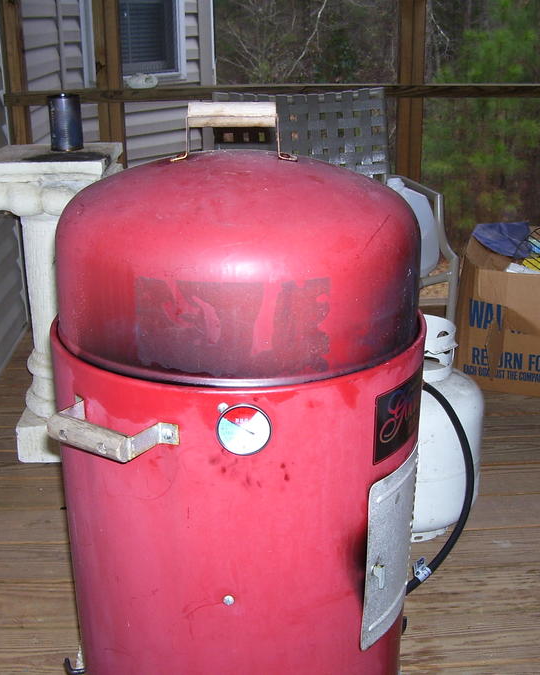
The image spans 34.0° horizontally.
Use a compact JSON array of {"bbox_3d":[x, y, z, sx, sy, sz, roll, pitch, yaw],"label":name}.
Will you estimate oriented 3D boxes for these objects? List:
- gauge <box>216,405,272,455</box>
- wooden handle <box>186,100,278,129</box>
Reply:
[{"bbox_3d":[-0.025,0.090,0.870,0.056,0.056,0.018,-1,20,-1],"label":"gauge"},{"bbox_3d":[-0.042,-0.247,0.983,0.100,0.030,0.030,-1,20,-2],"label":"wooden handle"}]

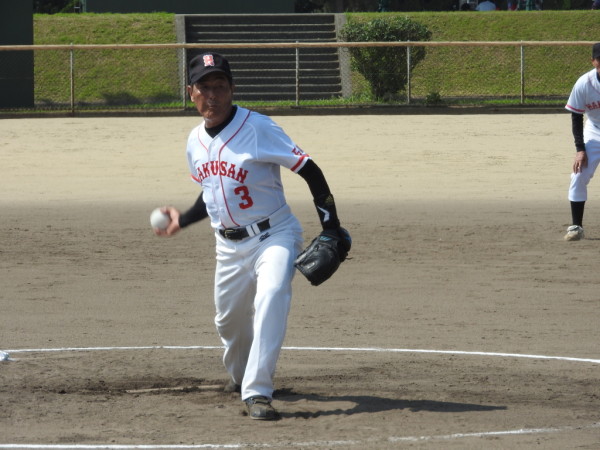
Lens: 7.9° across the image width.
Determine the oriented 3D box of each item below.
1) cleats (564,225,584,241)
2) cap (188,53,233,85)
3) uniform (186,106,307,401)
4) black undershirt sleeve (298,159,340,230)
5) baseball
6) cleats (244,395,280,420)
[{"bbox_3d":[1.964,0.051,31.000,0.110,0.110,0.285,1,3,18],"label":"cleats"},{"bbox_3d":[-0.364,-0.640,17.730,0.180,0.130,0.260,-3,3,10],"label":"cap"},{"bbox_3d":[-0.204,0.109,17.930,0.550,1.200,0.950,0,3,16],"label":"uniform"},{"bbox_3d":[0.080,-0.124,17.680,0.170,0.300,0.220,0,3,10],"label":"black undershirt sleeve"},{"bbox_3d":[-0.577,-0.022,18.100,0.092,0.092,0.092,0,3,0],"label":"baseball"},{"bbox_3d":[-0.155,0.721,17.480,0.115,0.110,0.290,-1,3,-10],"label":"cleats"}]

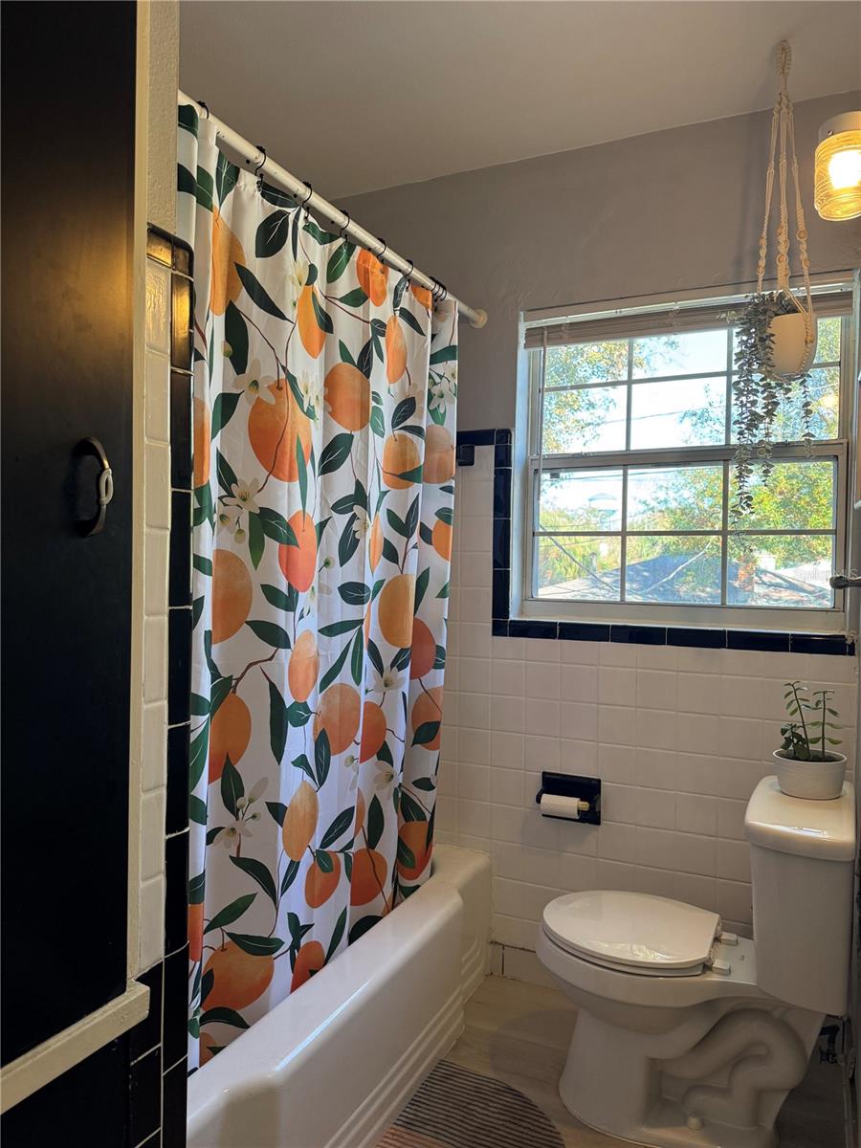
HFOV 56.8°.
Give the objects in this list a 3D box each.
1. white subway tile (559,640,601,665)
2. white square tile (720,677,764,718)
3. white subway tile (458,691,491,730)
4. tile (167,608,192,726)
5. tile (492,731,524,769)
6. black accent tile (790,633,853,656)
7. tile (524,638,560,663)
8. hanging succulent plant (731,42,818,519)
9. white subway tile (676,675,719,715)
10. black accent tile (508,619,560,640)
[{"bbox_3d":[0.434,0.229,2.302,0.108,0.069,0.010,1,0,28],"label":"white subway tile"},{"bbox_3d":[0.820,0.323,2.095,0.108,0.108,0.010,1,0,28],"label":"white square tile"},{"bbox_3d":[0.139,0.423,2.441,0.108,0.108,0.010,1,1,27],"label":"white subway tile"},{"bbox_3d":[-0.335,0.122,1.057,0.010,0.153,0.048,1,0,26],"label":"tile"},{"bbox_3d":[0.236,0.536,2.404,0.108,0.109,0.009,1,1,26],"label":"tile"},{"bbox_3d":[0.989,0.178,2.024,0.132,0.049,0.009,1,1,26],"label":"black accent tile"},{"bbox_3d":[0.336,0.227,2.348,0.108,0.070,0.009,1,1,26],"label":"tile"},{"bbox_3d":[0.786,-0.668,1.814,0.180,1.094,0.165,1,1,26],"label":"hanging succulent plant"},{"bbox_3d":[0.723,0.322,2.147,0.108,0.108,0.010,1,0,28],"label":"white subway tile"},{"bbox_3d":[0.308,0.168,2.370,0.154,0.050,0.010,1,0,28],"label":"black accent tile"}]

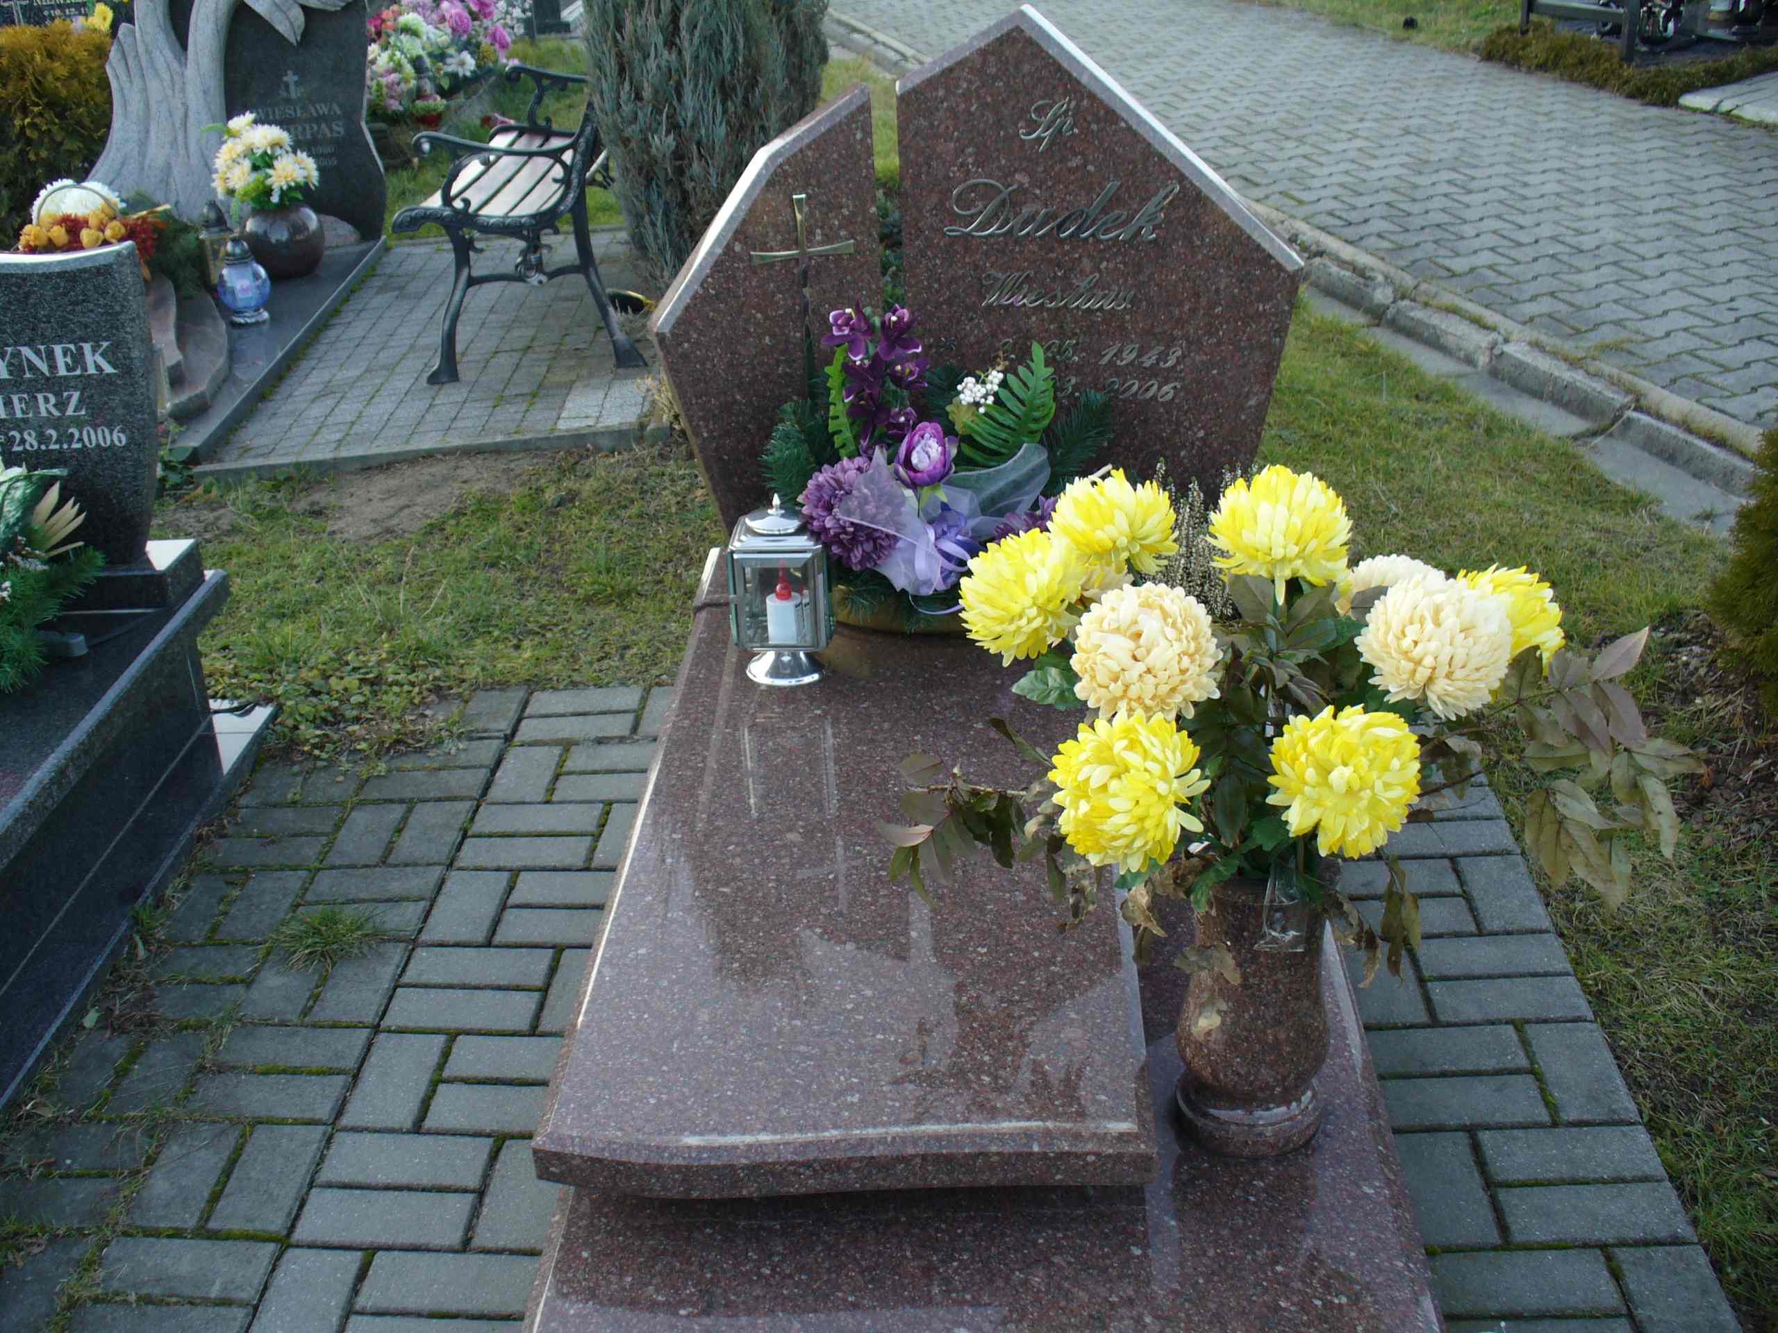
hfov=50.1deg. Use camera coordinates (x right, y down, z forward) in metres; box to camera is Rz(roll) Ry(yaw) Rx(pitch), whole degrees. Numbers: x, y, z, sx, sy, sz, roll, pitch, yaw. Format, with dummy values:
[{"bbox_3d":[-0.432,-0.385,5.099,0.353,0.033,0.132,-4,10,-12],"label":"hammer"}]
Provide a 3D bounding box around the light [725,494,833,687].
[{"bbox_3d":[-0.166,-0.127,2.912,0.155,0.292,0.155,0,26,3],"label":"light"}]

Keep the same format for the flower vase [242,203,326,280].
[{"bbox_3d":[-1.898,-1.333,5.974,0.237,0.233,0.237,0,26,3],"label":"flower vase"}]

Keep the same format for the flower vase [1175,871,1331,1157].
[{"bbox_3d":[0.421,0.408,2.206,0.170,0.285,0.170,0,26,3],"label":"flower vase"}]

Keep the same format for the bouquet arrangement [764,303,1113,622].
[{"bbox_3d":[0.077,-0.294,2.938,0.530,0.540,0.320,0,26,3],"label":"bouquet arrangement"}]

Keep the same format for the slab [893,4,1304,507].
[{"bbox_3d":[0.332,-0.570,3.027,0.625,0.925,0.080,0,26,3],"label":"slab"}]

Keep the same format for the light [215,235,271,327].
[{"bbox_3d":[-1.883,-1.131,5.542,0.148,0.250,0.148,0,26,3],"label":"light"}]

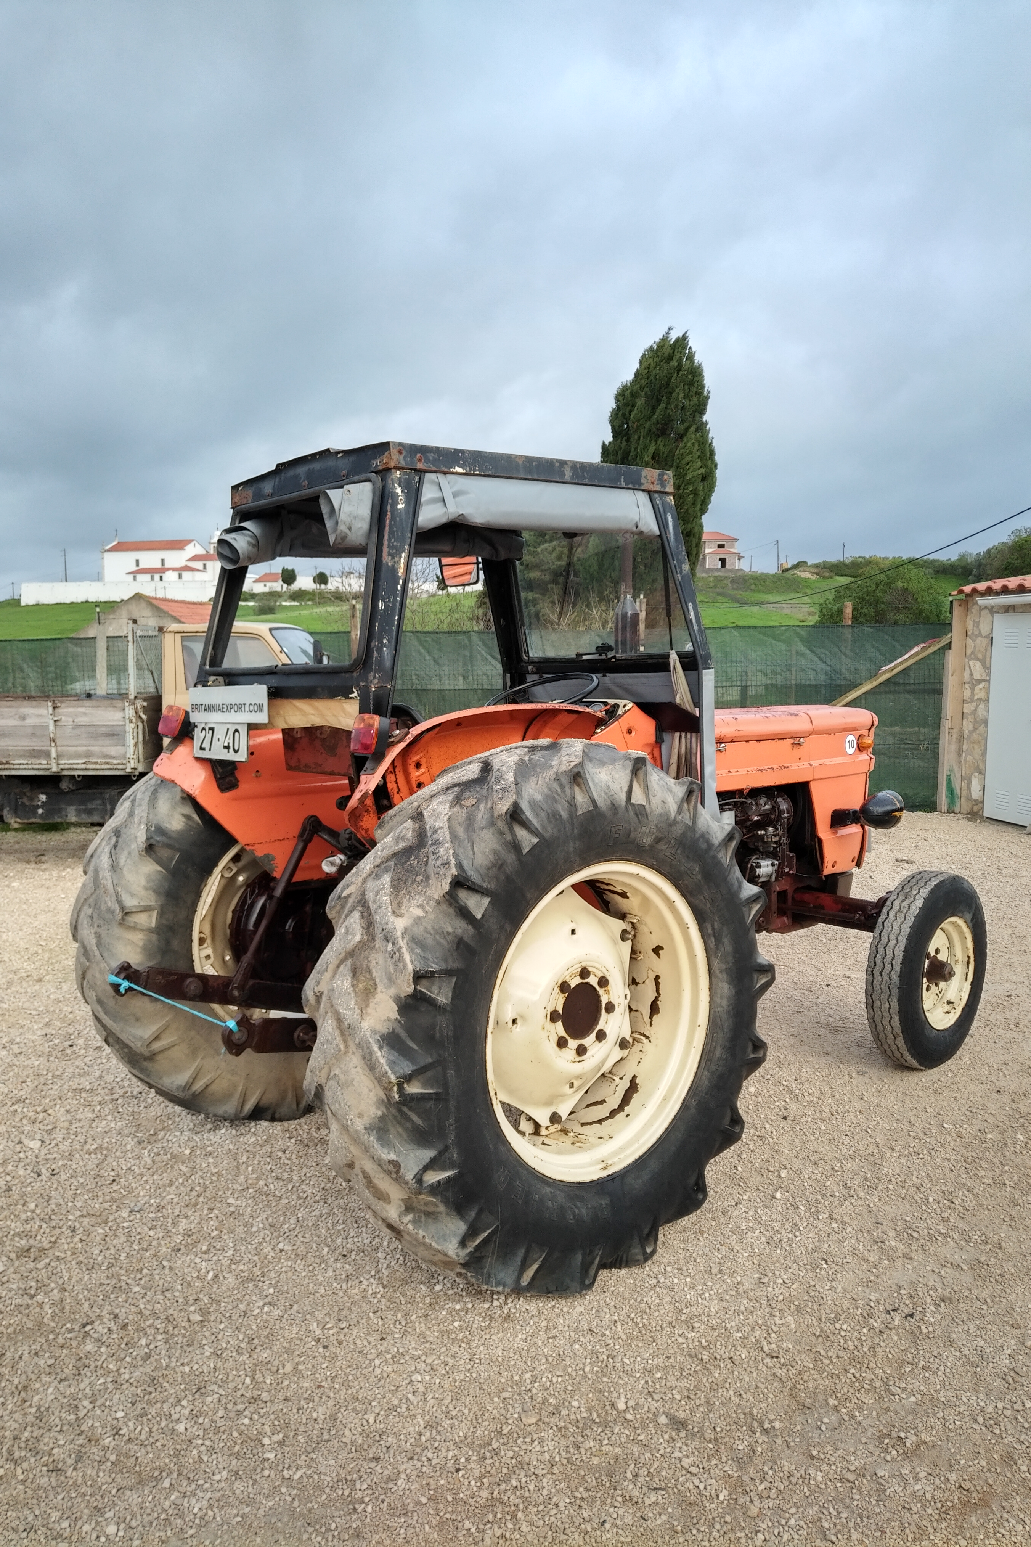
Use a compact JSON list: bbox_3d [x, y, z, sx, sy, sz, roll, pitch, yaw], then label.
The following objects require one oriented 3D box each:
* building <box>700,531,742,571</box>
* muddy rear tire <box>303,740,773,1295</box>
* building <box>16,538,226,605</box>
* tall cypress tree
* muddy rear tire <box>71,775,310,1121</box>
[{"bbox_3d":[40.600,-45.700,220.000,11.000,8.200,10.000,0,4,6],"label":"building"},{"bbox_3d":[0.123,0.593,2.795,1.390,1.365,0.385,-4,5,-41],"label":"muddy rear tire"},{"bbox_3d":[-56.900,-29.600,157.000,26.000,9.500,12.000,0,4,9],"label":"building"},{"bbox_3d":[2.360,-3.630,17.500,1.950,7.300,1.950,0,4,0],"label":"tall cypress tree"},{"bbox_3d":[-0.878,0.533,3.938,1.390,1.365,0.385,-4,5,-41],"label":"muddy rear tire"}]

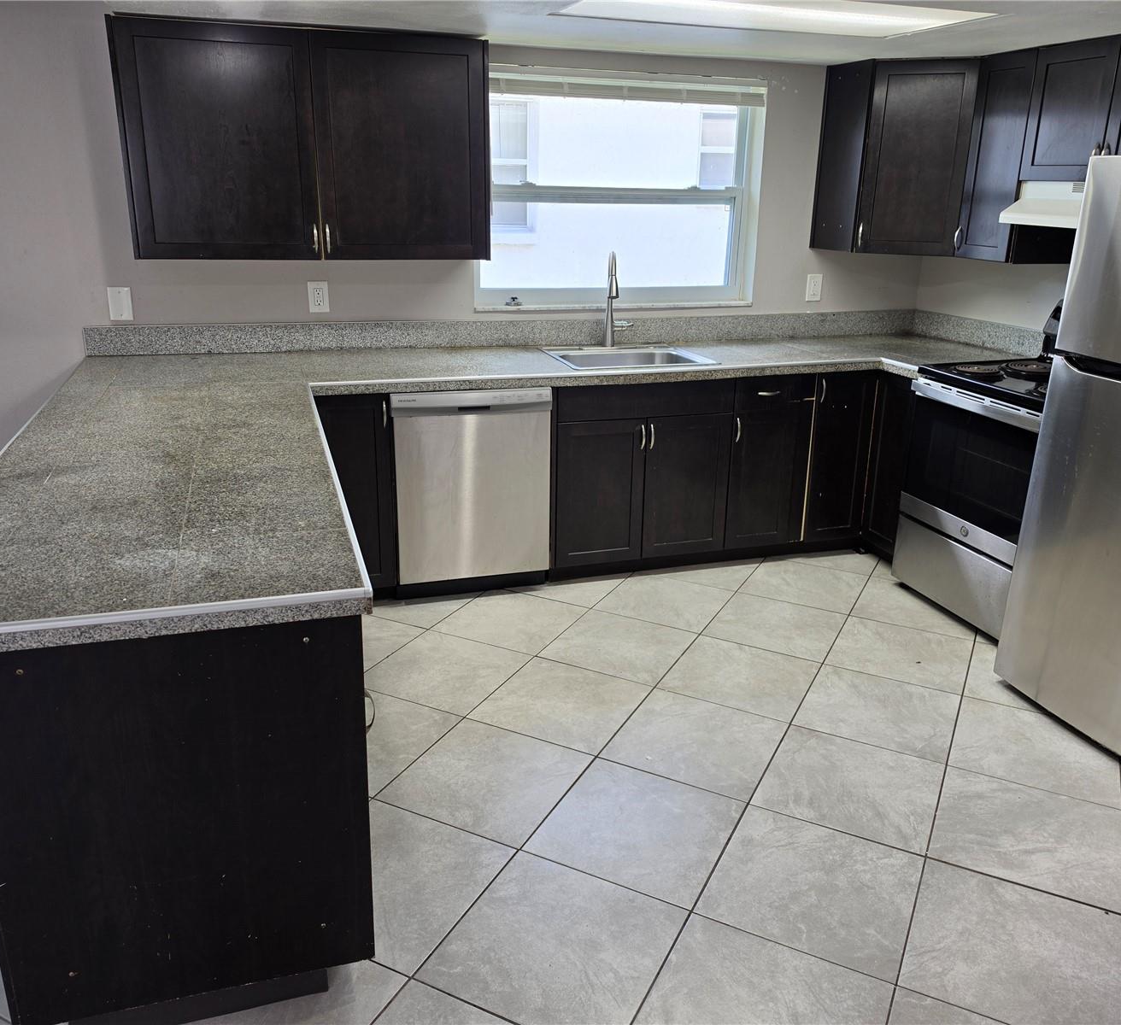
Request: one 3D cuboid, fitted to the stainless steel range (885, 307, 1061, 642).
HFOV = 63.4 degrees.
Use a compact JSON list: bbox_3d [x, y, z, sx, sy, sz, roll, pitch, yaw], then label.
[{"bbox_3d":[1.820,-0.177,3.451,0.697,1.182,0.768,-5,20,-17],"label":"stainless steel range"}]

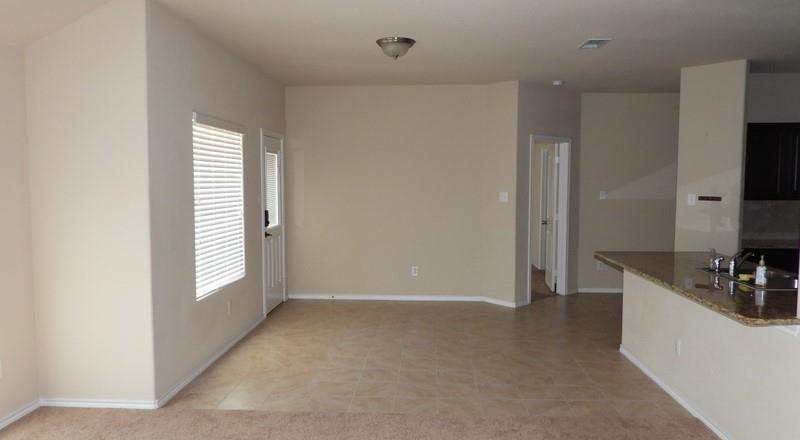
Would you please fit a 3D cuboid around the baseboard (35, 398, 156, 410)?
[{"bbox_3d":[-2.039,1.242,3.761,0.830,0.065,0.020,0,4,3],"label":"baseboard"}]

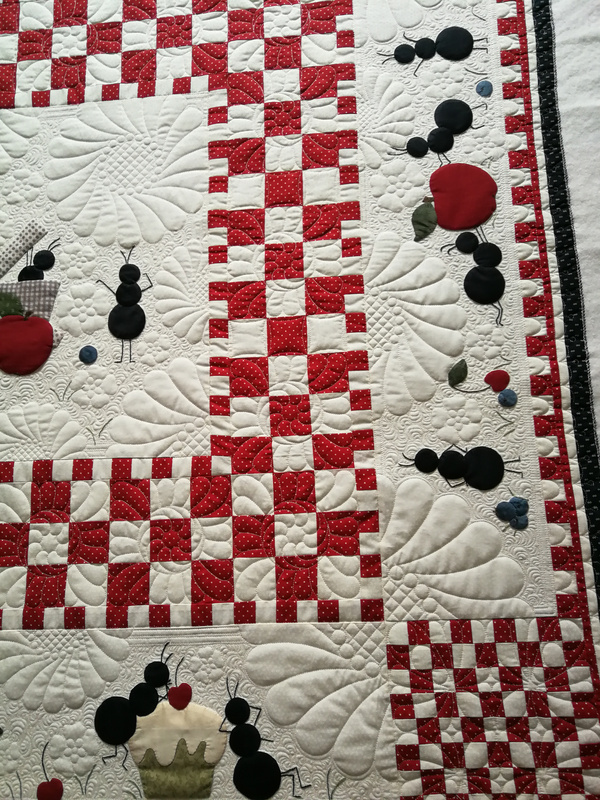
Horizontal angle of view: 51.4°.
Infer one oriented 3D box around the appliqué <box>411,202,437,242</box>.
[{"bbox_3d":[0.163,-0.232,0.811,0.032,0.004,0.053,-2,81,3],"label":"appliqué"}]

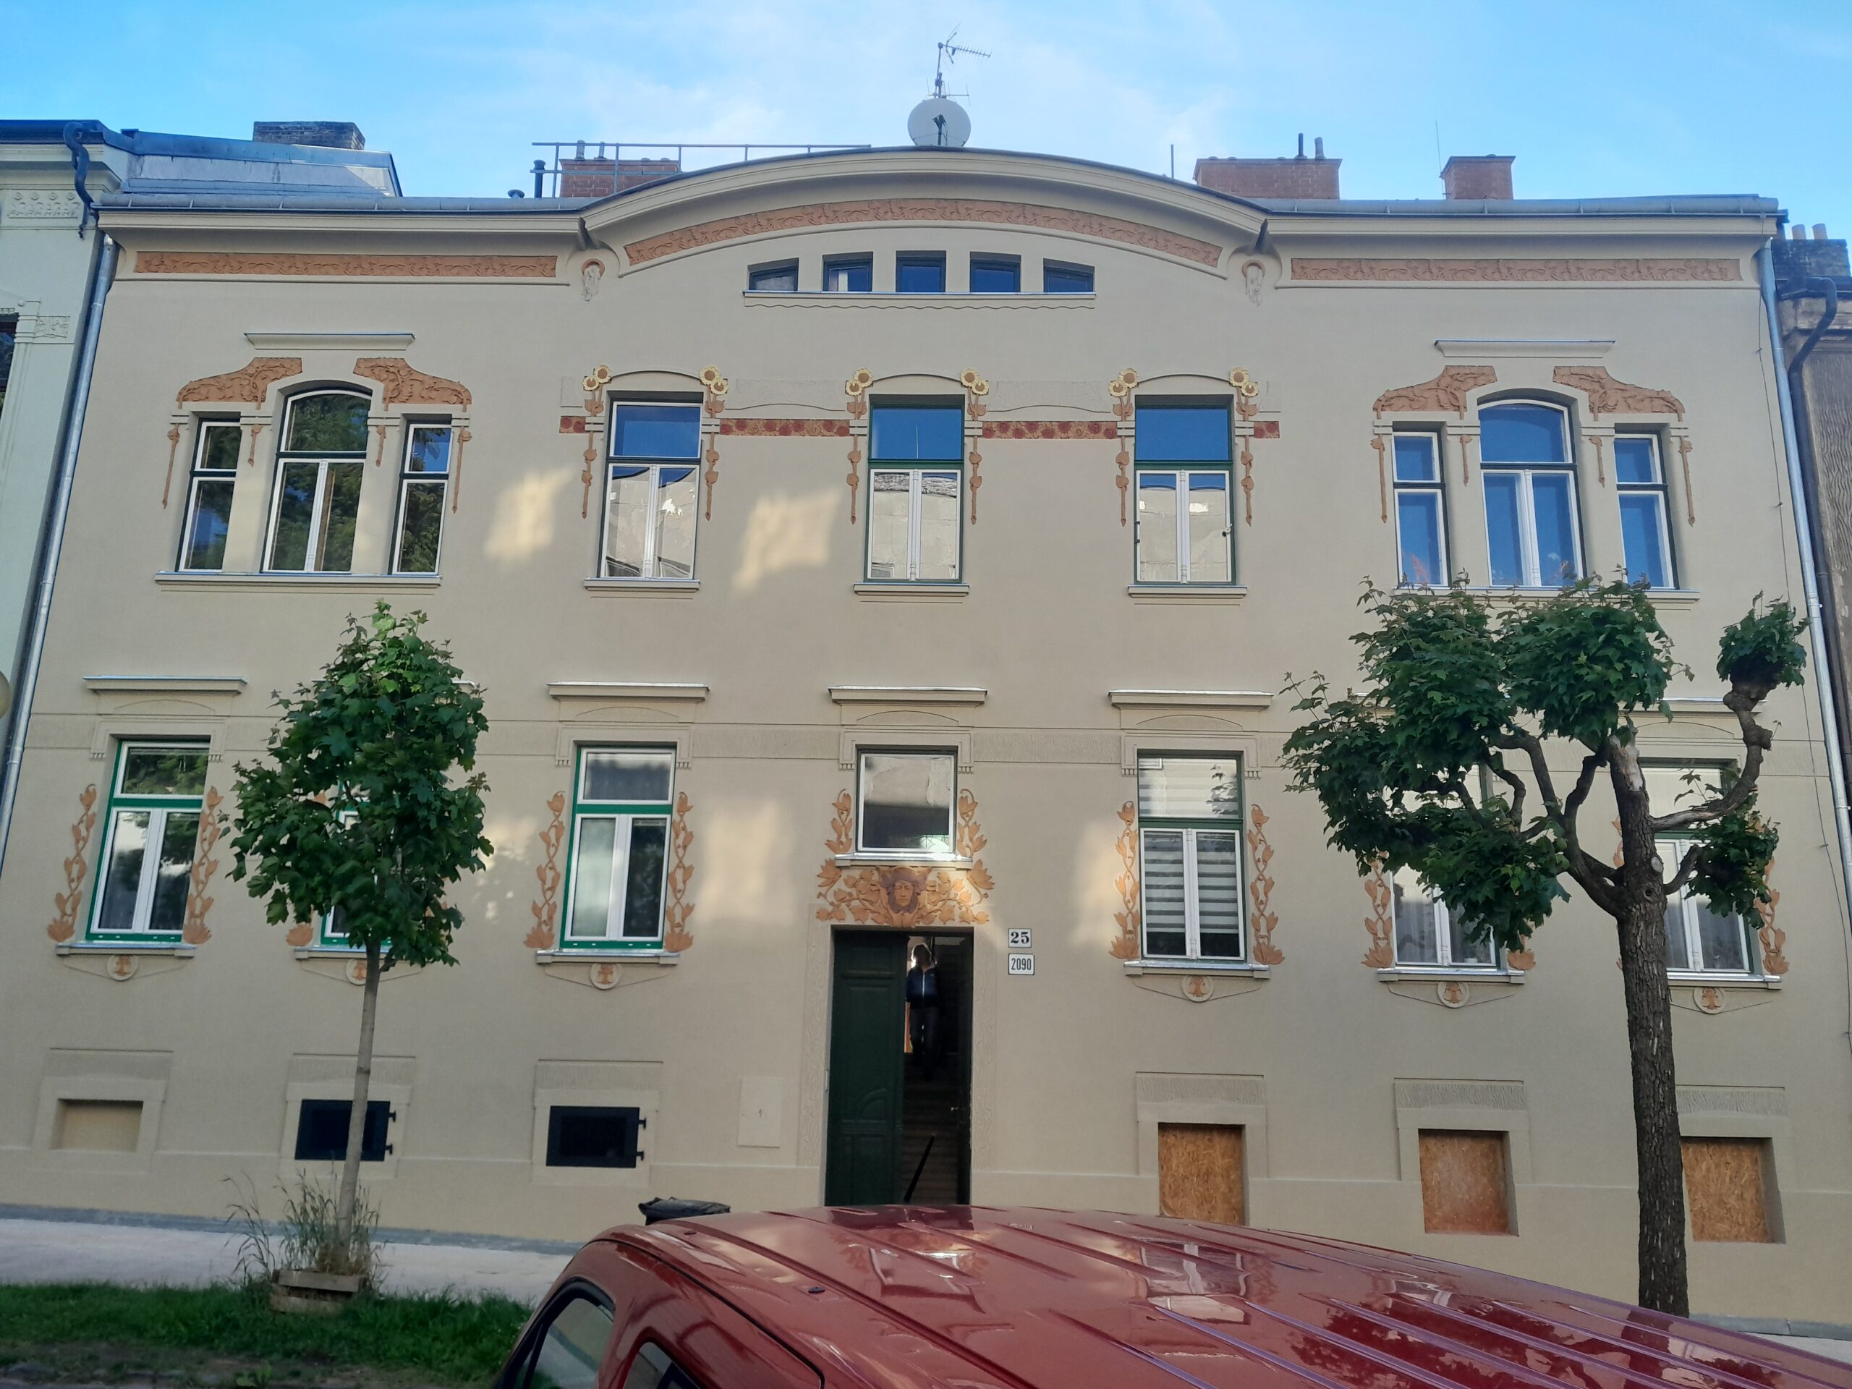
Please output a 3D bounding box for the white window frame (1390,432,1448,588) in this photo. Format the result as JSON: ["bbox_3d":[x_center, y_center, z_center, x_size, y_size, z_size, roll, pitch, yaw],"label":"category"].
[{"bbox_3d":[5.549,-2.074,15.587,0.539,1.816,0.120,1,-13,2],"label":"white window frame"}]

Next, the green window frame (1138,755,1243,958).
[{"bbox_3d":[2.717,1.658,14.272,1.064,2.130,0.150,1,-14,2],"label":"green window frame"}]

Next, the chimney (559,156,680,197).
[{"bbox_3d":[-4.771,-7.761,21.772,1.879,1.100,0.450,1,-14,2],"label":"chimney"}]

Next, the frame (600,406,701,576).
[{"bbox_3d":[-3.108,-2.339,15.880,1.050,2.125,0.120,1,-13,2],"label":"frame"}]

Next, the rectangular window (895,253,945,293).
[{"bbox_3d":[-0.048,-4.947,16.339,0.581,0.500,0.120,1,-13,2],"label":"rectangular window"}]

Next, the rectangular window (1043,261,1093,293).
[{"bbox_3d":[1.592,-4.639,15.425,0.568,0.413,0.120,1,-14,2],"label":"rectangular window"}]

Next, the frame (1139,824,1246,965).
[{"bbox_3d":[2.646,1.970,13.800,1.026,1.335,0.100,1,-14,2],"label":"frame"}]

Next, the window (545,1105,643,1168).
[{"bbox_3d":[-3.377,4.511,14.166,0.928,0.579,0.100,1,-13,2],"label":"window"}]

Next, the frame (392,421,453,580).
[{"bbox_3d":[-5.624,-2.209,15.506,0.538,1.826,0.140,1,-14,2],"label":"frame"}]

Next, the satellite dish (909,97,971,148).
[{"bbox_3d":[0.188,-7.881,19.168,0.877,0.894,0.400,1,-14,2],"label":"satellite dish"}]

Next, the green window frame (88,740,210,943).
[{"bbox_3d":[-8.435,1.578,15.123,1.029,2.167,0.130,1,-13,2],"label":"green window frame"}]

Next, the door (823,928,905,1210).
[{"bbox_3d":[-0.608,4.104,14.502,0.780,3.113,0.090,1,-13,2],"label":"door"}]

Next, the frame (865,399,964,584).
[{"bbox_3d":[-0.112,-2.195,14.879,1.037,2.104,0.130,1,-14,2],"label":"frame"}]

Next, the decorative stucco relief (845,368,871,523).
[{"bbox_3d":[-0.732,-2.654,14.832,0.281,1.783,0.070,1,-14,2],"label":"decorative stucco relief"}]

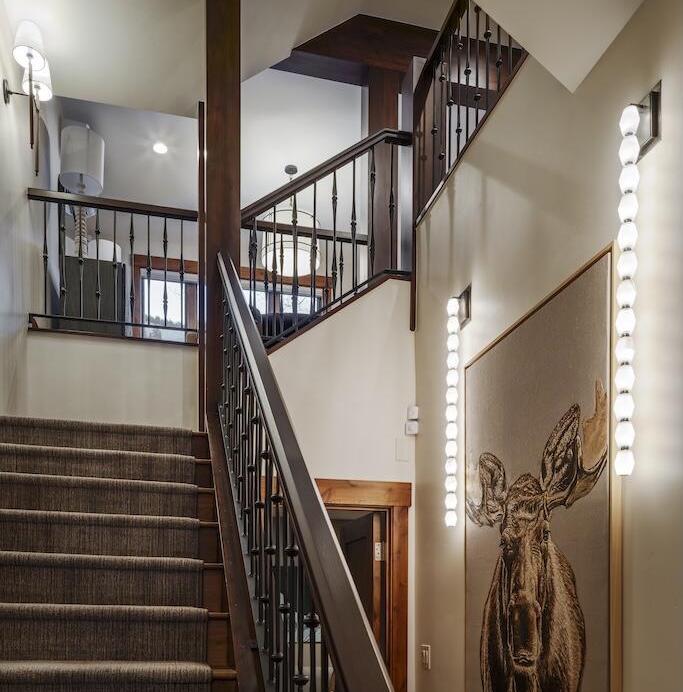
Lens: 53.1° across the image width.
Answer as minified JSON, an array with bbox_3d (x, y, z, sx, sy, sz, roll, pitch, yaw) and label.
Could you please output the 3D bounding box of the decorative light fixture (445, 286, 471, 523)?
[{"bbox_3d":[0.604,0.339,3.594,0.110,1.240,0.118,0,0,-14],"label":"decorative light fixture"}]

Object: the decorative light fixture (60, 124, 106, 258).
[{"bbox_3d":[-1.877,-1.105,4.950,0.300,0.990,0.300,0,0,-14],"label":"decorative light fixture"}]

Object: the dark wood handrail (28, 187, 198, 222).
[{"bbox_3d":[-1.479,-0.927,4.485,1.060,0.057,0.065,5,-1,-14],"label":"dark wood handrail"}]

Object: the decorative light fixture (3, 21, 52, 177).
[{"bbox_3d":[-1.742,-1.344,3.810,0.240,0.720,0.400,0,0,-14],"label":"decorative light fixture"}]

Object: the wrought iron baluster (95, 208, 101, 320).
[{"bbox_3d":[-1.590,-0.532,4.455,0.034,0.730,0.034,0,0,-14],"label":"wrought iron baluster"}]

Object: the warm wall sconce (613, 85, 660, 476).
[{"bbox_3d":[0.956,-0.197,2.225,0.110,1.240,0.118,0,0,-14],"label":"warm wall sconce"}]

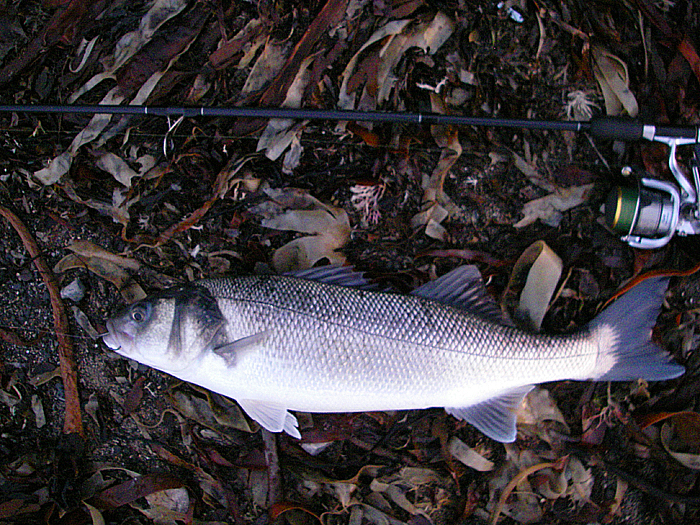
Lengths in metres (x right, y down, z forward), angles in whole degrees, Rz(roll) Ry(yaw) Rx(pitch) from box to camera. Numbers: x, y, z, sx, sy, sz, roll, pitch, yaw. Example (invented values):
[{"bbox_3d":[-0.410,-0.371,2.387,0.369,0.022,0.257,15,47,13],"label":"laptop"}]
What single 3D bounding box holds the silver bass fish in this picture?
[{"bbox_3d":[0.045,0.091,0.793,0.585,0.075,0.176,1,73,0],"label":"silver bass fish"}]

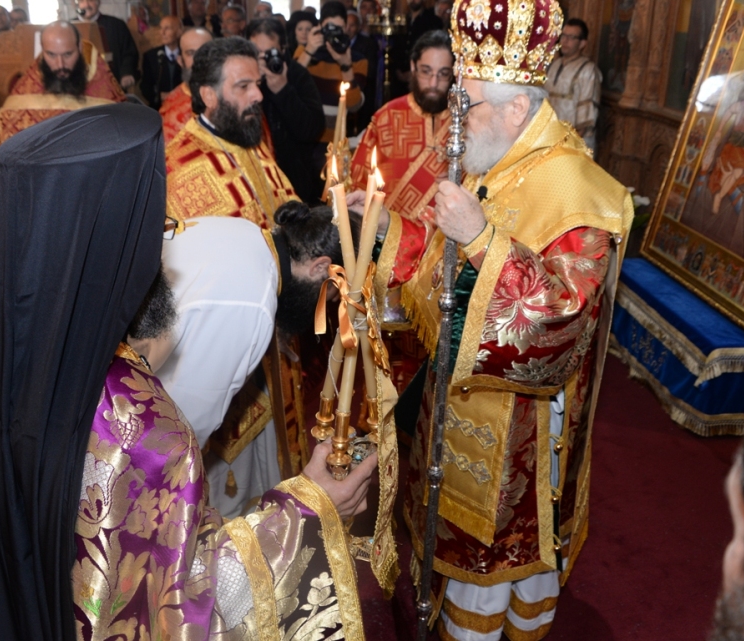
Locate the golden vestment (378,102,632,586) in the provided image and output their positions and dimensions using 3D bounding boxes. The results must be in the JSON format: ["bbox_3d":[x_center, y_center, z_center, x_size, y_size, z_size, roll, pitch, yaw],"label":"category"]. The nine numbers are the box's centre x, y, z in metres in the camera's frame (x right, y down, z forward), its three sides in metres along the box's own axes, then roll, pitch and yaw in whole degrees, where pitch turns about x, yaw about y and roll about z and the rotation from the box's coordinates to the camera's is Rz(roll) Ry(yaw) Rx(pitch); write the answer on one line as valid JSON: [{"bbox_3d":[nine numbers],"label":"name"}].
[{"bbox_3d":[0.305,0.092,1.910,0.560,1.220,0.620,-5,19,-15],"label":"golden vestment"}]

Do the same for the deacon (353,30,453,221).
[{"bbox_3d":[0.200,-0.119,2.768,0.580,1.770,0.430,2,19,7],"label":"deacon"}]

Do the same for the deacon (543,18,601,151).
[{"bbox_3d":[1.490,-1.314,5.520,0.350,1.730,0.500,-16,25,-39],"label":"deacon"}]

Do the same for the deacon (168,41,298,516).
[{"bbox_3d":[-0.430,0.057,2.310,0.430,1.730,0.600,9,21,25],"label":"deacon"}]

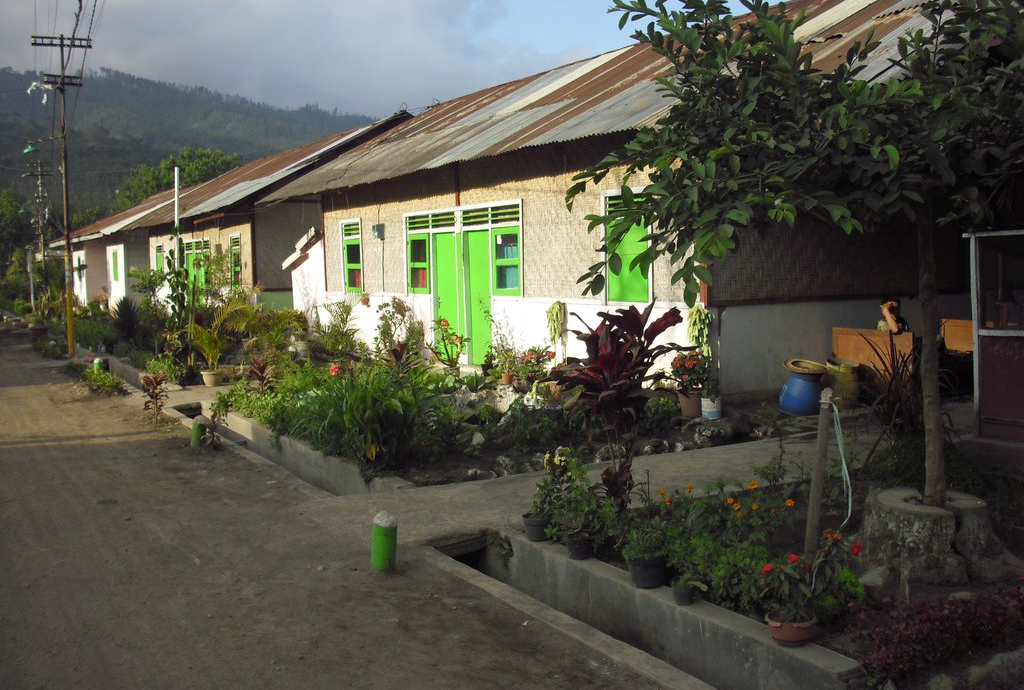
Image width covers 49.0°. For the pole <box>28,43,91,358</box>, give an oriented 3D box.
[{"bbox_3d":[-8.811,-2.925,22.246,1.150,6.322,0.250,-3,4,-29],"label":"pole"}]

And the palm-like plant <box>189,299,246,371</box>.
[{"bbox_3d":[-4.139,-0.160,15.802,0.776,0.961,0.737,-2,4,-15],"label":"palm-like plant"}]

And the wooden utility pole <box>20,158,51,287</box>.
[{"bbox_3d":[-18.849,-4.186,45.234,1.300,6.500,0.300,-4,5,-29],"label":"wooden utility pole"}]

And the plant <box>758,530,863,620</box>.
[{"bbox_3d":[1.280,0.986,4.820,0.420,0.381,0.340,0,4,15],"label":"plant"}]

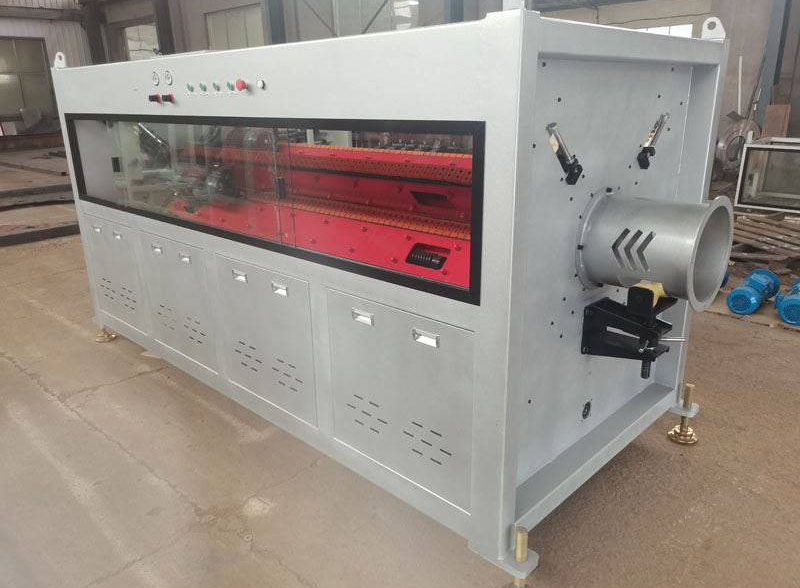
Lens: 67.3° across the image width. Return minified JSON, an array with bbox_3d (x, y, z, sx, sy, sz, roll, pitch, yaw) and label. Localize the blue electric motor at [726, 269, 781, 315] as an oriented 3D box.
[{"bbox_3d":[2.640,0.000,4.500,0.260,0.270,0.450,15,24,41],"label":"blue electric motor"}]

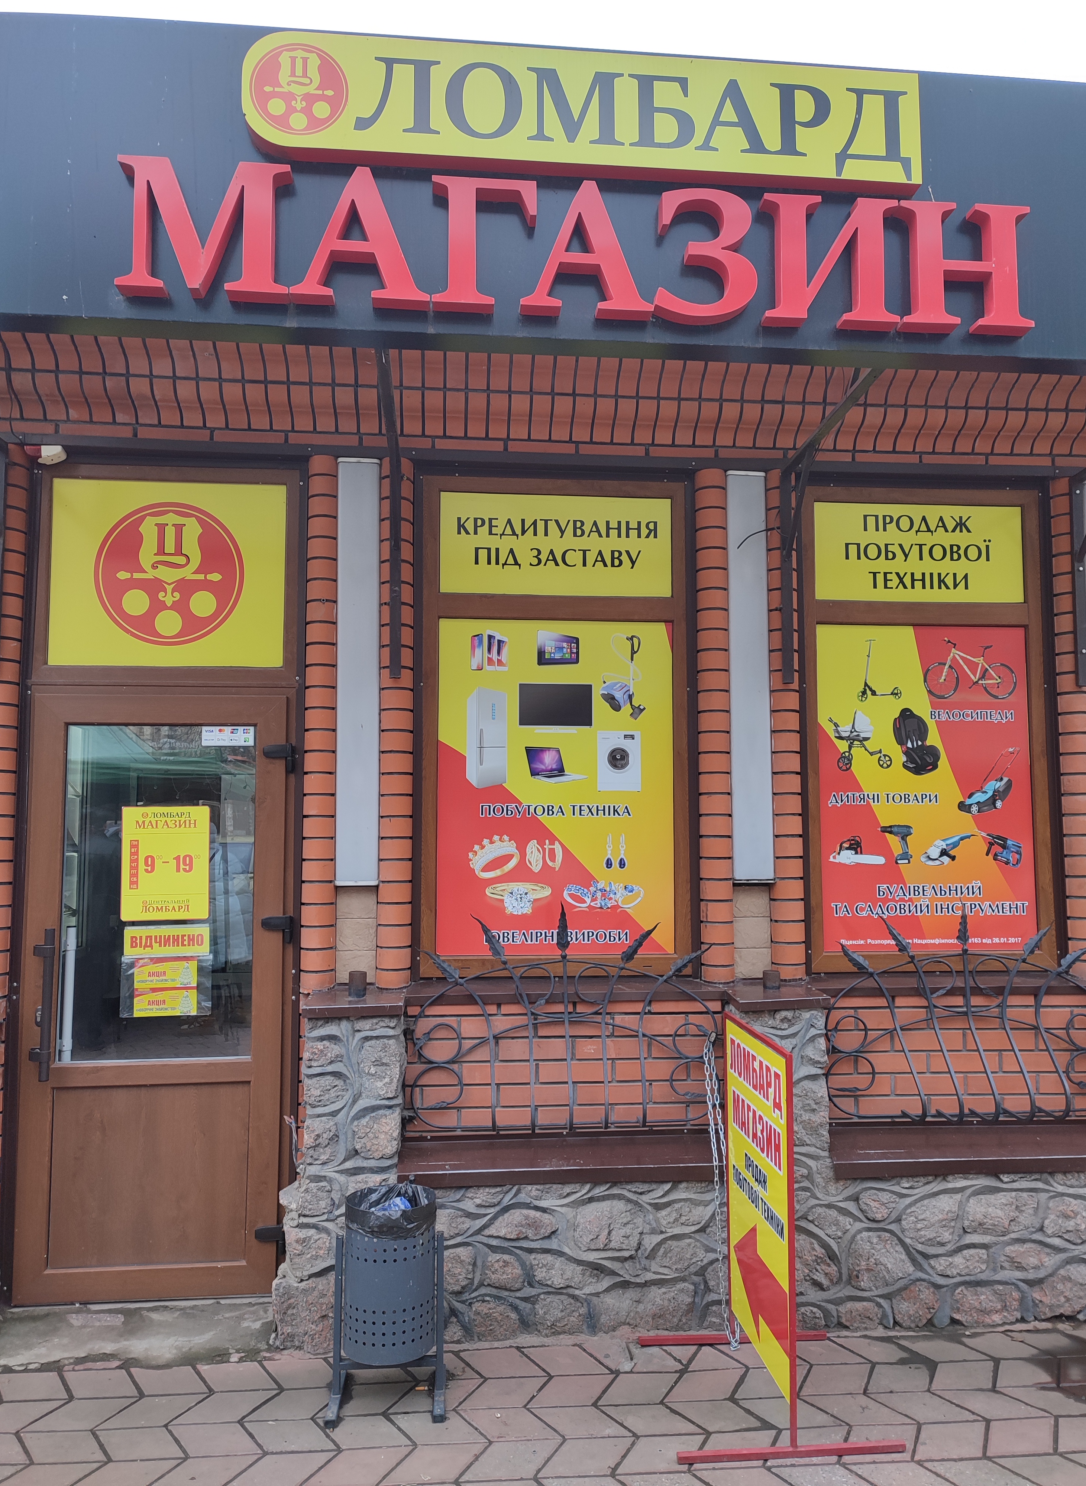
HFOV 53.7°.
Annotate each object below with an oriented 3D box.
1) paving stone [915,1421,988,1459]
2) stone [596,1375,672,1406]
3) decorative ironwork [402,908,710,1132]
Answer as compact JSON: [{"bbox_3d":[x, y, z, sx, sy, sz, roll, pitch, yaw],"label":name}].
[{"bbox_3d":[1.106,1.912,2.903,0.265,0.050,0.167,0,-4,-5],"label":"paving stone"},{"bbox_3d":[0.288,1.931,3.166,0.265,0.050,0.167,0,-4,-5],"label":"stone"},{"bbox_3d":[0.070,0.899,3.548,1.030,0.725,0.200,0,-5,-5],"label":"decorative ironwork"}]

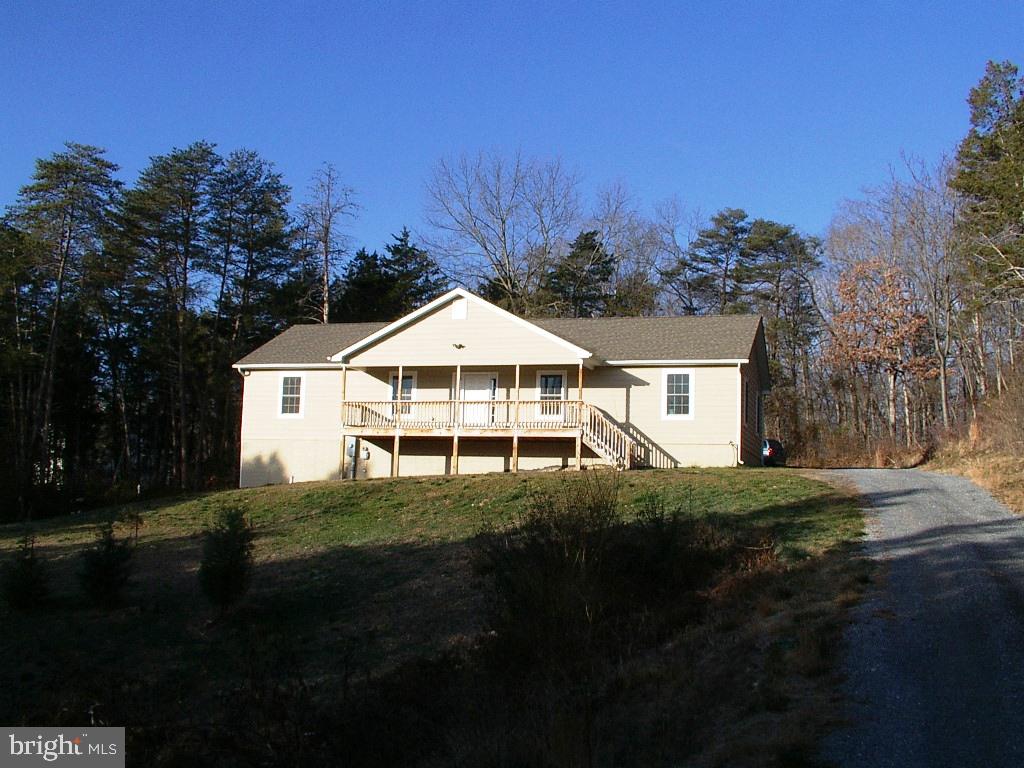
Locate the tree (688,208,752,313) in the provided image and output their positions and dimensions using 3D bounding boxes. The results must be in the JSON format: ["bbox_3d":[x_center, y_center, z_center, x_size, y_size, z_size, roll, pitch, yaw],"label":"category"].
[{"bbox_3d":[11.407,-2.365,61.194,3.900,14.720,3.900,2,-6,0],"label":"tree"}]

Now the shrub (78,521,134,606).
[{"bbox_3d":[-5.158,2.271,14.300,0.680,1.060,0.680,2,-6,0],"label":"shrub"}]

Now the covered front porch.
[{"bbox_3d":[-0.761,1.314,38.904,10.450,4.050,1.950,0,-7,17],"label":"covered front porch"}]

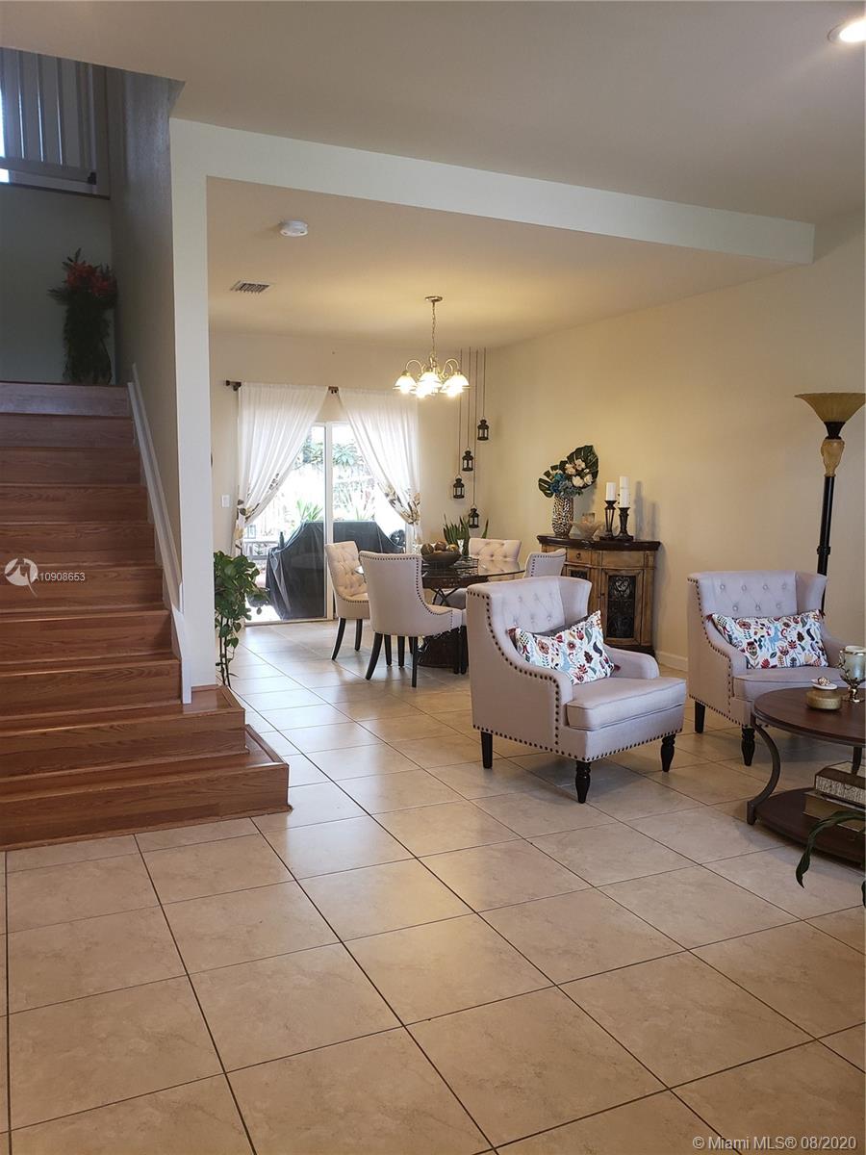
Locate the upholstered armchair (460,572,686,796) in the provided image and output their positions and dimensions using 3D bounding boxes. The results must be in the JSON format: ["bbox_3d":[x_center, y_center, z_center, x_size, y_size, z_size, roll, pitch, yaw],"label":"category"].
[{"bbox_3d":[0.698,0.490,4.241,0.750,0.905,0.775,-4,8,-41],"label":"upholstered armchair"}]

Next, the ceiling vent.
[{"bbox_3d":[-1.339,-2.131,6.407,0.250,0.025,0.340,-2,6,-25],"label":"ceiling vent"}]

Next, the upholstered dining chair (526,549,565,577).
[{"bbox_3d":[0.599,0.258,6.492,0.630,0.930,0.540,4,7,34],"label":"upholstered dining chair"}]

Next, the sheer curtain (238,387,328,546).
[{"bbox_3d":[-1.480,-0.875,8.586,0.924,2.033,0.130,-2,6,-25],"label":"sheer curtain"}]

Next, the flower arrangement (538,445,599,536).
[{"bbox_3d":[1.185,-0.758,7.683,0.310,0.803,0.430,-2,6,-26],"label":"flower arrangement"}]

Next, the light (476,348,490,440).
[{"bbox_3d":[0.535,-1.946,9.271,0.120,0.971,0.120,-2,6,-25],"label":"light"}]

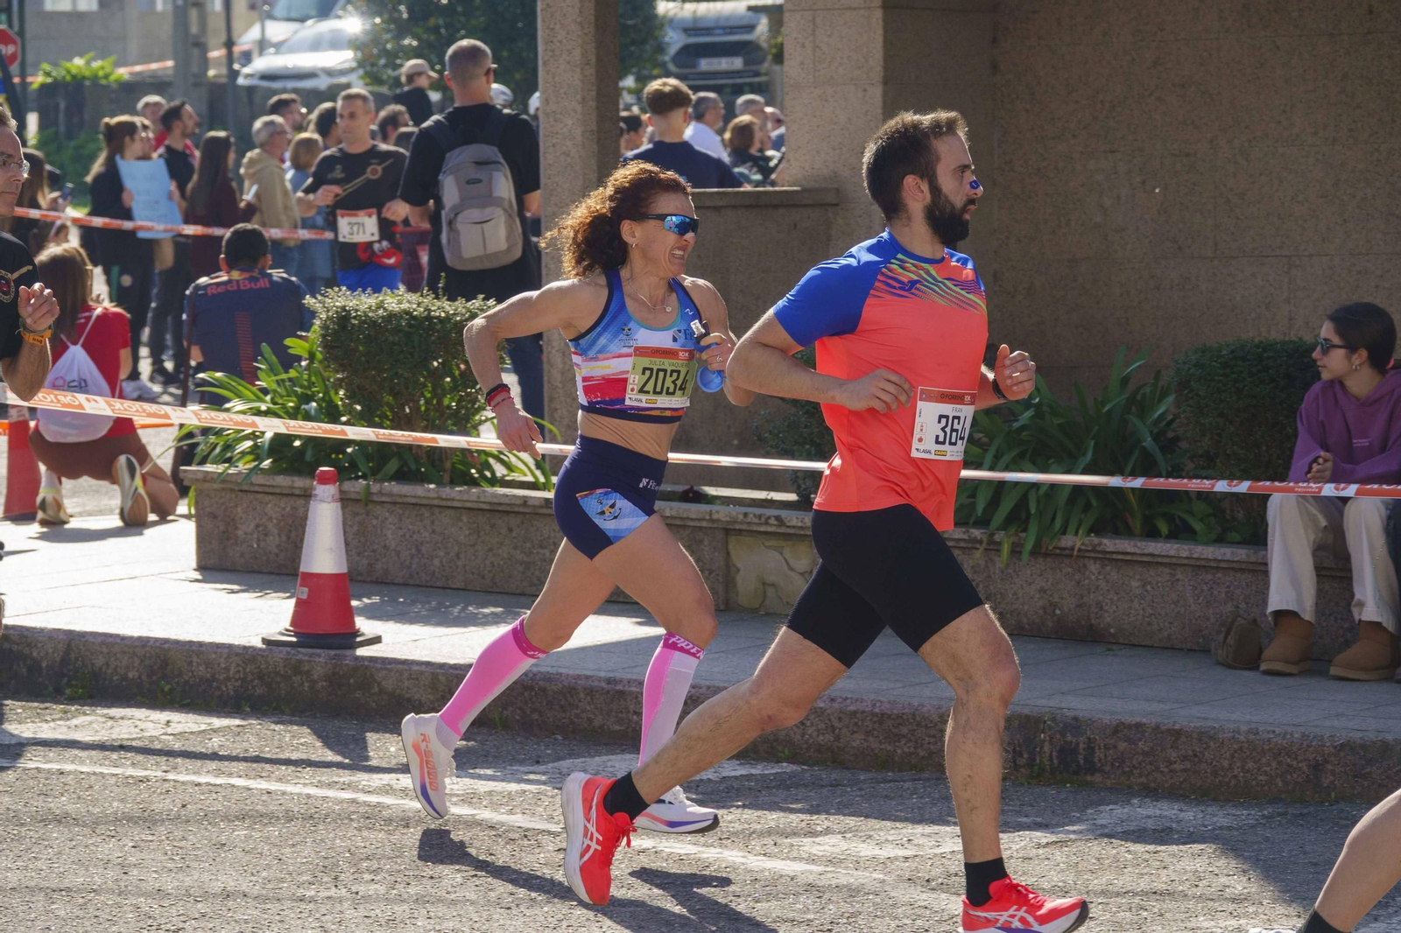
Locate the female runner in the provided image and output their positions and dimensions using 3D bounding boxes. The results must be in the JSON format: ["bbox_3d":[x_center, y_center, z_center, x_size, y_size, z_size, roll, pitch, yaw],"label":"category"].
[{"bbox_3d":[-0.309,0.067,13.700,0.840,1.570,0.560,2,5,42],"label":"female runner"}]

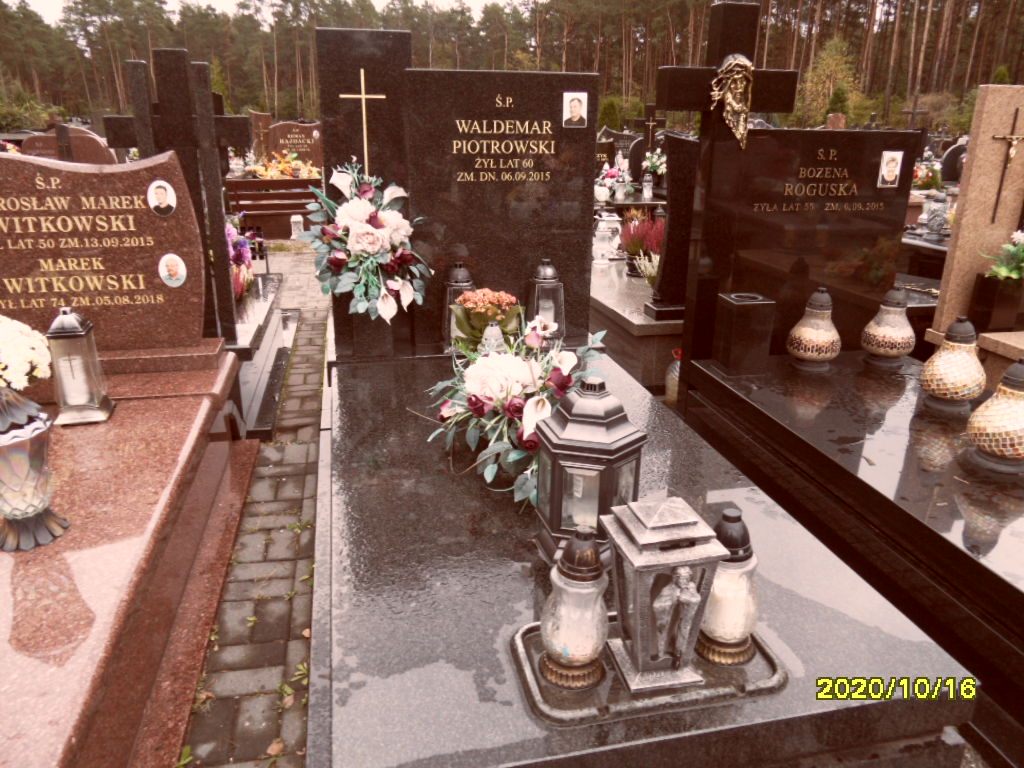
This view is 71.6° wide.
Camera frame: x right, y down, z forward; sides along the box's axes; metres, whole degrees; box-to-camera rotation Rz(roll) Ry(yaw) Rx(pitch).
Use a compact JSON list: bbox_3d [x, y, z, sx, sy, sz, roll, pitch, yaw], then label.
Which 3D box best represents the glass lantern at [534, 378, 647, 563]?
[{"bbox_3d":[0.155,0.172,1.462,0.227,0.378,0.200,6,21,11],"label":"glass lantern"}]

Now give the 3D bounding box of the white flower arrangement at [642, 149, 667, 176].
[{"bbox_3d":[1.744,-2.683,8.600,0.330,0.340,0.300,-3,21,-13],"label":"white flower arrangement"}]

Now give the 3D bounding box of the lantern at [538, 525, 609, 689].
[{"bbox_3d":[0.107,0.342,1.121,0.112,0.271,0.112,-3,21,-13],"label":"lantern"}]

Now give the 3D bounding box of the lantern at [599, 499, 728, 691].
[{"bbox_3d":[0.236,0.323,1.134,0.153,0.305,0.142,-3,21,-13],"label":"lantern"}]

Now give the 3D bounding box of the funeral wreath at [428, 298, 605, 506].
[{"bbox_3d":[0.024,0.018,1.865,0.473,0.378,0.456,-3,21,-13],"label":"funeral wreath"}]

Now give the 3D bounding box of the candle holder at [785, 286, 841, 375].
[{"bbox_3d":[1.173,-0.216,2.736,0.196,0.308,0.196,-4,21,-13],"label":"candle holder"}]

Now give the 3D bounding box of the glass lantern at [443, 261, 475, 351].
[{"bbox_3d":[-0.207,-0.312,2.812,0.121,0.344,0.121,-4,21,-13],"label":"glass lantern"}]

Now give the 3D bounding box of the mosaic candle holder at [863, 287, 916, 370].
[{"bbox_3d":[1.497,-0.233,2.807,0.196,0.302,0.196,-4,21,-13],"label":"mosaic candle holder"}]

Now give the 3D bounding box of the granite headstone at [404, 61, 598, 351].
[{"bbox_3d":[-0.038,-0.670,2.781,0.722,1.006,0.085,-3,17,-12],"label":"granite headstone"}]

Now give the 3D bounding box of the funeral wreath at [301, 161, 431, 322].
[{"bbox_3d":[-0.538,-0.524,2.610,0.471,0.577,0.310,-4,21,-13],"label":"funeral wreath"}]

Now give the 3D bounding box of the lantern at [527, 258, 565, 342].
[{"bbox_3d":[0.141,-0.321,2.819,0.129,0.348,0.129,-3,21,-13],"label":"lantern"}]

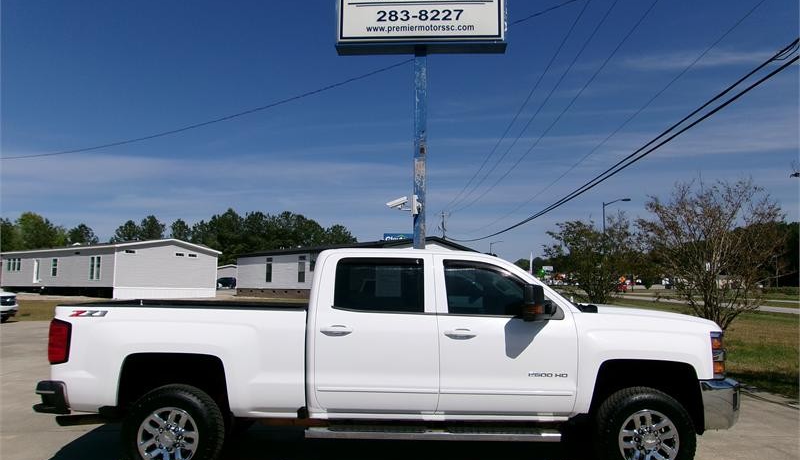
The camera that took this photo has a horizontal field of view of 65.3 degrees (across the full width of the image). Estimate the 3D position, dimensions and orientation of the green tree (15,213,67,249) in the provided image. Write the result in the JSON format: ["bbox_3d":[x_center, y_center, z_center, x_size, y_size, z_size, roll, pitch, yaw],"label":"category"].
[{"bbox_3d":[-54.456,2.844,95.023,7.918,11.067,7.918,0,-4,0],"label":"green tree"}]

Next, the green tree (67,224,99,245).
[{"bbox_3d":[-53.418,4.087,104.959,5.382,10.056,5.382,0,-4,0],"label":"green tree"}]

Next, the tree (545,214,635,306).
[{"bbox_3d":[9.257,1.616,29.966,4.619,4.742,4.619,0,-4,0],"label":"tree"}]

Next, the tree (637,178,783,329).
[{"bbox_3d":[8.203,0.805,16.489,3.873,4.370,3.873,0,-4,0],"label":"tree"}]

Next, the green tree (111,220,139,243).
[{"bbox_3d":[-45.151,3.716,102.985,4.621,10.606,4.621,0,-4,0],"label":"green tree"}]

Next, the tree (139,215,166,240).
[{"bbox_3d":[-39.684,3.162,100.020,4.488,11.342,4.488,0,-4,0],"label":"tree"}]

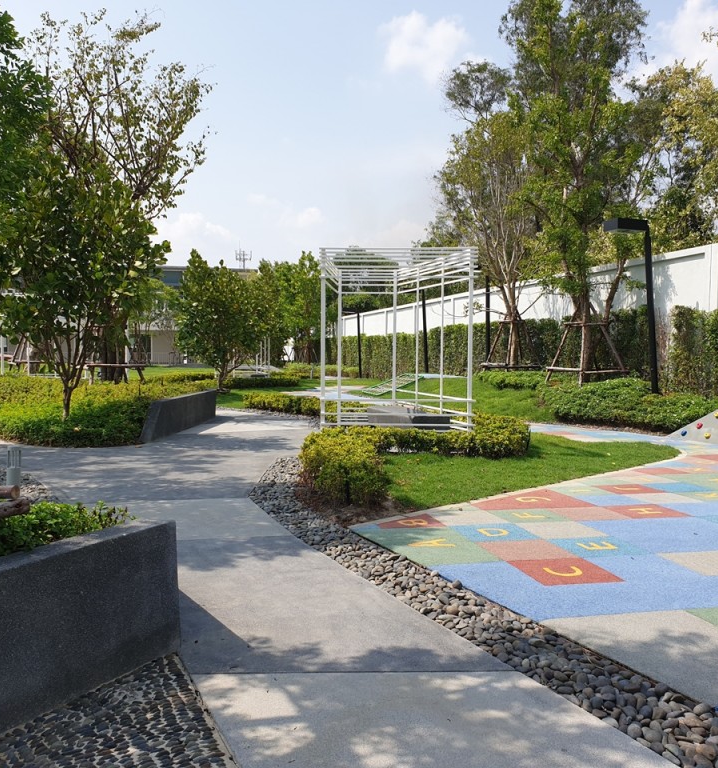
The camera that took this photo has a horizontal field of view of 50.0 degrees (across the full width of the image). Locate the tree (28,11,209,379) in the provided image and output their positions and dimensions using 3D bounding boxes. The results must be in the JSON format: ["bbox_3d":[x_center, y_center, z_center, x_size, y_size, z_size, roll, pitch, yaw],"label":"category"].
[{"bbox_3d":[-6.348,-4.896,20.300,4.700,9.700,4.500,0,2,0],"label":"tree"}]

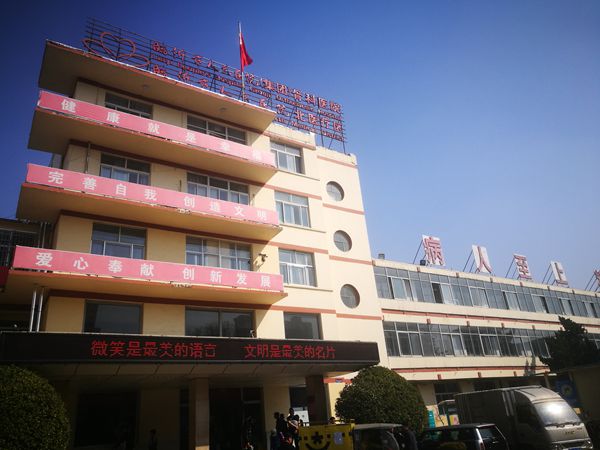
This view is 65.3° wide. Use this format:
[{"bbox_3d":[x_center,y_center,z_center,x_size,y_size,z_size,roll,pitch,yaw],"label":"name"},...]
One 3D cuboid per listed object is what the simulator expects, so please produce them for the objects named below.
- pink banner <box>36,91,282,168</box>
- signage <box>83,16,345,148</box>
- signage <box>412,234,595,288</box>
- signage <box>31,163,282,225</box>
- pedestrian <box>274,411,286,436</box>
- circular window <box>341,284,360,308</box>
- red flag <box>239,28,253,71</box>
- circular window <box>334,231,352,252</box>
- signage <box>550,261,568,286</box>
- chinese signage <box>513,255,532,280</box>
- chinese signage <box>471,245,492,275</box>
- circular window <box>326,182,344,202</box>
[{"bbox_3d":[-5.673,-4.079,20.798,10.411,0.805,0.100,10,-29,-31],"label":"pink banner"},{"bbox_3d":[-4.043,-8.267,28.422,16.888,3.146,0.600,10,-28,-32],"label":"signage"},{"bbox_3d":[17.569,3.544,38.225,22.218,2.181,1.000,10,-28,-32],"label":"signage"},{"bbox_3d":[-5.385,-1.077,19.434,10.355,0.762,0.100,10,-29,-31],"label":"signage"},{"bbox_3d":[-0.576,6.745,14.800,0.500,1.680,0.360,10,-29,-31],"label":"pedestrian"},{"bbox_3d":[2.811,4.086,26.564,1.421,1.421,0.220,10,-28,-32],"label":"circular window"},{"bbox_3d":[-3.215,-10.384,28.217,0.821,2.866,0.500,10,-28,-32],"label":"red flag"},{"bbox_3d":[2.520,0.972,27.310,1.337,1.395,0.180,10,-29,-31],"label":"circular window"},{"bbox_3d":[22.784,4.299,41.134,1.798,2.080,0.200,10,-28,-32],"label":"signage"},{"bbox_3d":[17.990,3.443,37.712,1.518,2.099,0.160,10,-29,-31],"label":"chinese signage"},{"bbox_3d":[13.809,2.659,35.496,1.676,2.101,0.200,10,-28,-32],"label":"chinese signage"},{"bbox_3d":[2.156,-2.030,29.132,1.385,1.385,0.220,10,-28,-32],"label":"circular window"}]

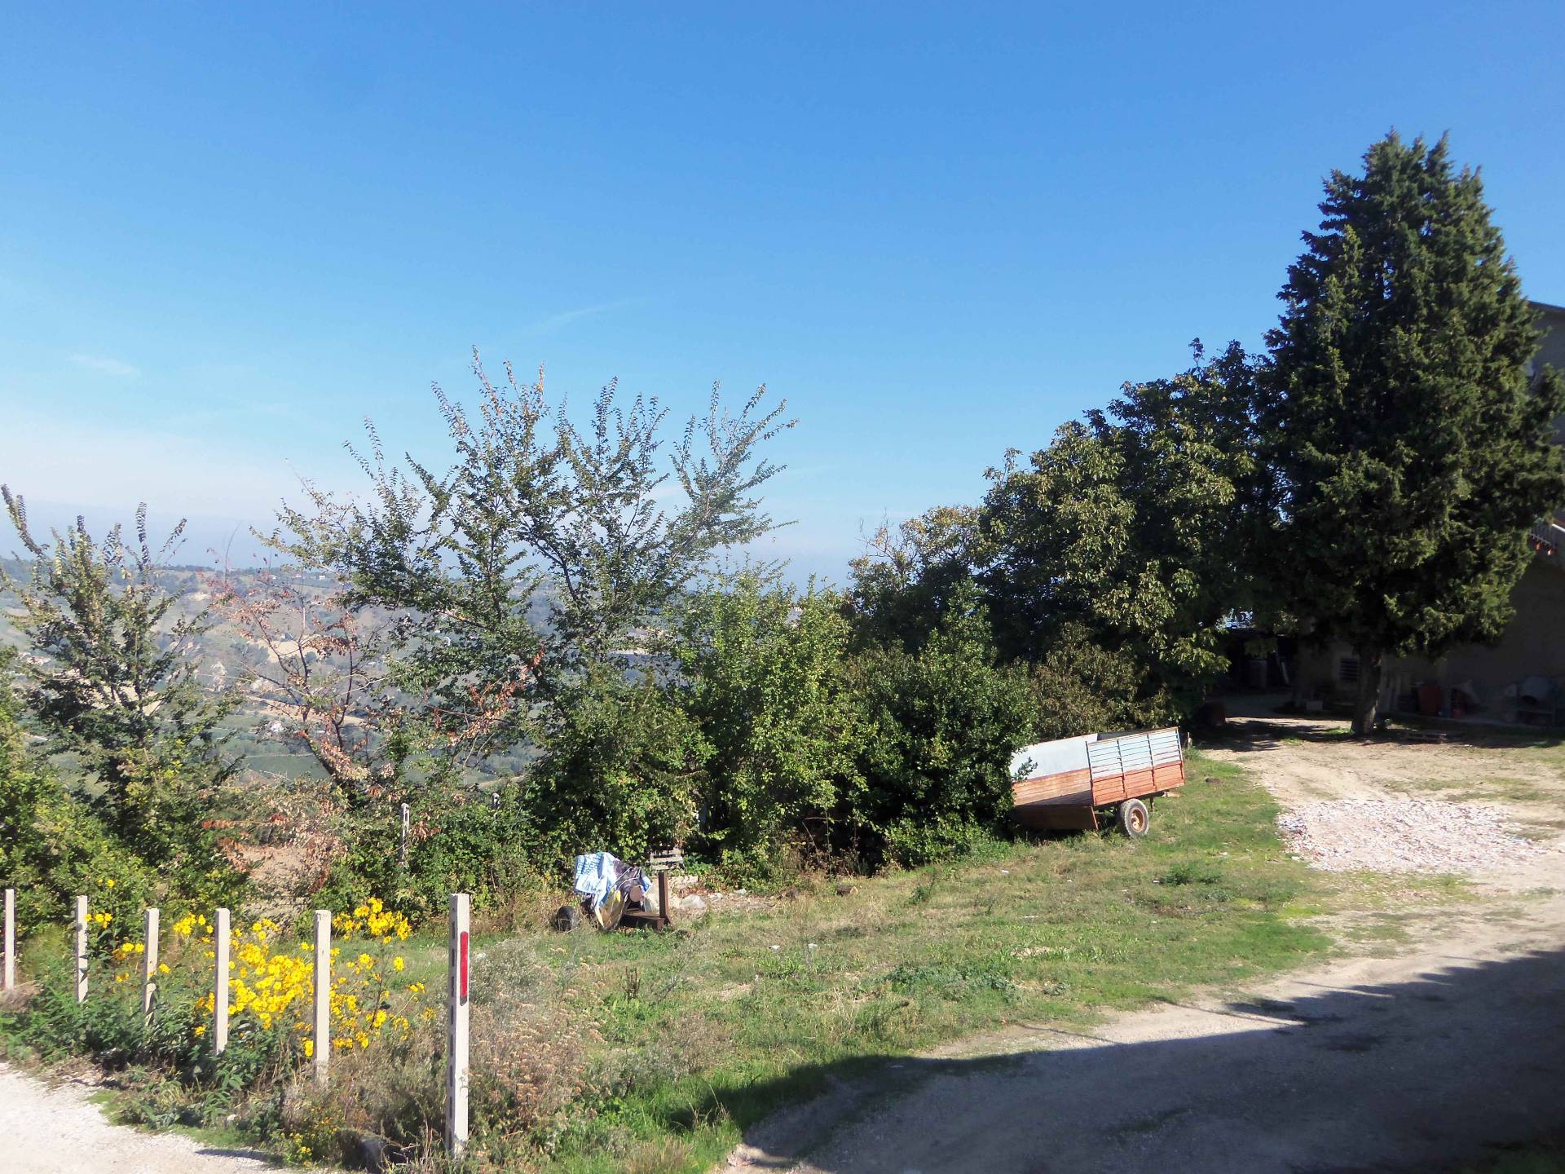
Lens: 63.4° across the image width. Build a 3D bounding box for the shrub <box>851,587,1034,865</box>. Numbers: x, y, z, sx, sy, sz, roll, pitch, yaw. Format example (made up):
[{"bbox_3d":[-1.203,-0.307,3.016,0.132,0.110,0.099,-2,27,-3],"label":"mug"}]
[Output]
[{"bbox_3d":[2.445,2.108,19.400,2.800,4.150,2.700,0,0,0],"label":"shrub"}]

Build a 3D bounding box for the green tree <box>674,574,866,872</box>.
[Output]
[{"bbox_3d":[-0.180,1.985,18.600,2.850,4.300,2.750,0,0,0],"label":"green tree"}]

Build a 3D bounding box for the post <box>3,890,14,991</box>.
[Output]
[{"bbox_3d":[-8.559,3.962,14.000,0.100,1.257,0.100,1,0,-40],"label":"post"}]

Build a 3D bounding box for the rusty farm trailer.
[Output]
[{"bbox_3d":[5.200,3.162,20.634,2.900,1.420,1.600,-1,-7,-44],"label":"rusty farm trailer"}]

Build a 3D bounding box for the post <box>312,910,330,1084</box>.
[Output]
[{"bbox_3d":[-3.204,2.894,8.800,0.100,1.292,0.100,1,0,-40],"label":"post"}]

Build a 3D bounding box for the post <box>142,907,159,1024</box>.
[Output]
[{"bbox_3d":[-5.587,3.467,11.200,0.100,1.255,0.100,1,0,-40],"label":"post"}]

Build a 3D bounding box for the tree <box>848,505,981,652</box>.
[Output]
[{"bbox_3d":[2.775,1.200,26.000,3.200,5.800,3.100,0,0,0],"label":"tree"}]

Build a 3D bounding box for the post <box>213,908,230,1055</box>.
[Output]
[{"bbox_3d":[-4.428,3.168,10.000,0.100,1.265,0.100,1,0,-40],"label":"post"}]

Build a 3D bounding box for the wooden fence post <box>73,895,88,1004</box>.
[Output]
[{"bbox_3d":[-6.979,3.706,12.600,0.100,1.266,0.100,1,0,-40],"label":"wooden fence post"}]

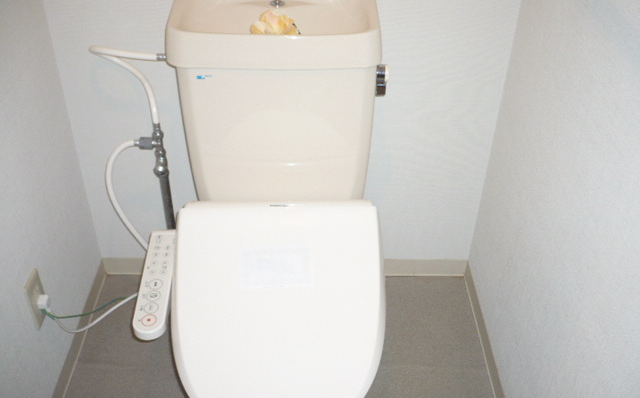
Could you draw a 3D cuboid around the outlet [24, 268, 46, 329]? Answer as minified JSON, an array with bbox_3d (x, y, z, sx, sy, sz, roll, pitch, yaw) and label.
[{"bbox_3d":[-0.615,0.215,1.412,0.012,0.120,0.070,1,37,-1],"label":"outlet"}]

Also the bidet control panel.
[{"bbox_3d":[-0.316,0.164,1.262,0.056,0.025,0.251,0,45,-2],"label":"bidet control panel"}]

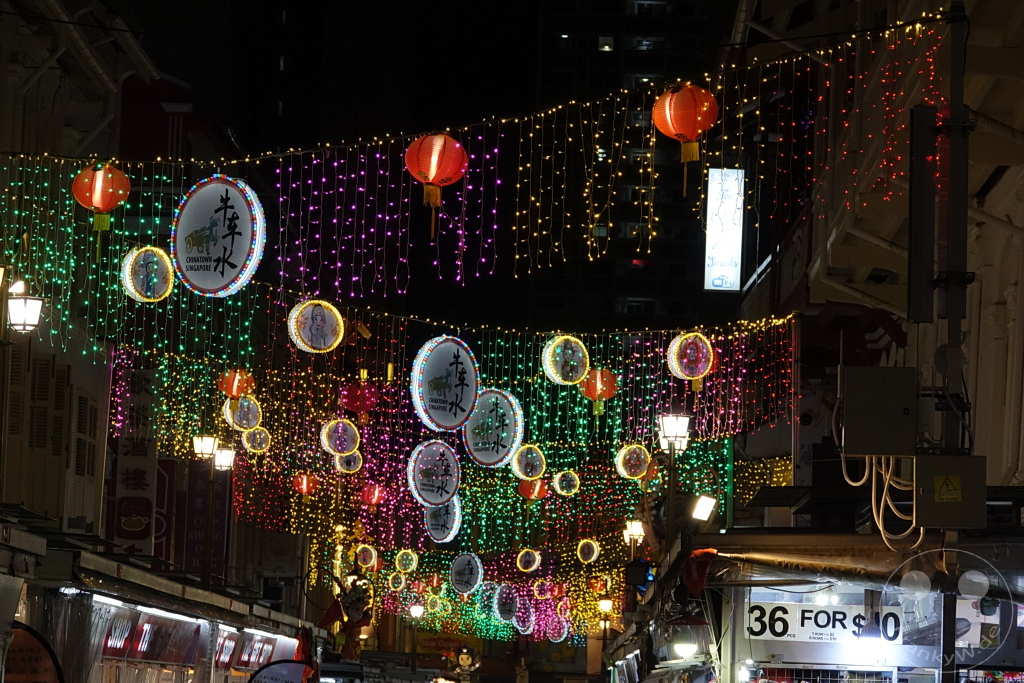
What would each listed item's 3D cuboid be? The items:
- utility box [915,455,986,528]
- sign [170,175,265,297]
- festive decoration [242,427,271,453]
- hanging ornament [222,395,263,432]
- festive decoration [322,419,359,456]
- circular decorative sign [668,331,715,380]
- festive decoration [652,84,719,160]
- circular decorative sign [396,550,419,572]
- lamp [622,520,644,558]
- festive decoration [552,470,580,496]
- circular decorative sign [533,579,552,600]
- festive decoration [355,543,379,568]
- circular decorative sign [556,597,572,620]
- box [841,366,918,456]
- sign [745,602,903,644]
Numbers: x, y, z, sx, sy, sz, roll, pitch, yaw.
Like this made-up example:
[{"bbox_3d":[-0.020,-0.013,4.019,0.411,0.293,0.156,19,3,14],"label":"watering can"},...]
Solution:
[{"bbox_3d":[2.430,0.834,21.900,0.390,0.395,0.170,1,-5,3],"label":"utility box"},{"bbox_3d":[-1.978,-0.710,26.600,0.820,0.820,0.110,-3,-7,41],"label":"sign"},{"bbox_3d":[-6.021,2.305,93.000,0.600,0.600,0.170,3,-6,-25],"label":"festive decoration"},{"bbox_3d":[-4.055,1.068,59.500,0.540,0.540,0.150,5,-7,-42],"label":"hanging ornament"},{"bbox_3d":[-2.841,1.590,65.500,0.600,0.600,0.170,2,-6,-23],"label":"festive decoration"},{"bbox_3d":[1.637,0.137,36.200,0.420,0.420,0.110,4,-6,-32],"label":"circular decorative sign"},{"bbox_3d":[1.329,-1.671,30.300,0.500,0.590,0.500,0,-5,3],"label":"festive decoration"},{"bbox_3d":[-2.606,5.486,98.600,0.540,0.540,0.150,-4,-7,34],"label":"circular decorative sign"},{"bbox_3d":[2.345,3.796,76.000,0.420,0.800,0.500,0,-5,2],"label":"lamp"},{"bbox_3d":[0.930,2.424,67.500,0.430,0.430,0.120,5,-6,-30],"label":"festive decoration"},{"bbox_3d":[0.887,7.227,115.000,0.540,0.540,0.150,-5,-7,40],"label":"circular decorative sign"},{"bbox_3d":[-2.864,4.241,78.000,0.420,0.420,0.105,-3,-7,33],"label":"festive decoration"},{"bbox_3d":[1.381,7.049,104.000,0.105,0.420,0.420,5,-7,-42],"label":"circular decorative sign"},{"bbox_3d":[2.075,0.394,22.300,0.410,0.500,0.200,0,-5,-2],"label":"box"},{"bbox_3d":[1.759,1.590,22.300,0.890,0.210,0.015,1,-5,3],"label":"sign"}]

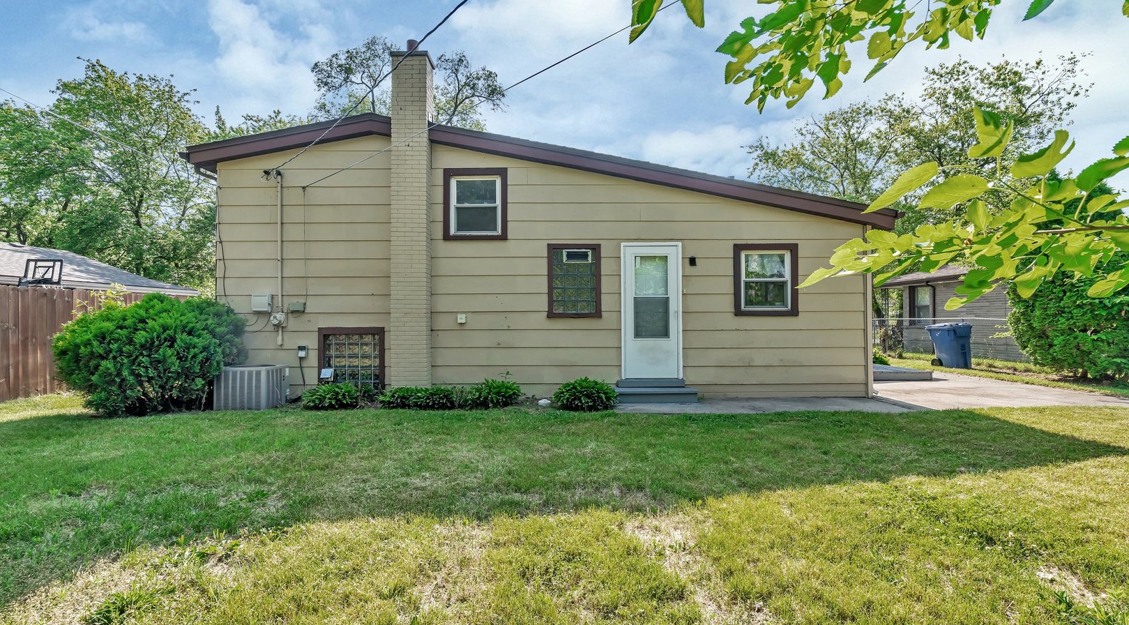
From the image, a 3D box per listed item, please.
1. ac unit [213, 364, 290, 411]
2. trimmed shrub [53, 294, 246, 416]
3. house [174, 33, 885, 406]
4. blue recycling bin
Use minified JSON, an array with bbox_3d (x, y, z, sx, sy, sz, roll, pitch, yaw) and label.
[{"bbox_3d":[-4.360,1.014,7.050,0.700,0.580,0.680,0,-1,-1],"label":"ac unit"},{"bbox_3d":[-6.100,0.525,7.380,2.400,1.640,2.100,0,-1,-1],"label":"trimmed shrub"},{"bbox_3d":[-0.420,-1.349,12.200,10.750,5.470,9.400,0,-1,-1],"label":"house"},{"bbox_3d":[9.740,0.811,12.750,0.640,1.080,0.760,0,-1,-22],"label":"blue recycling bin"}]

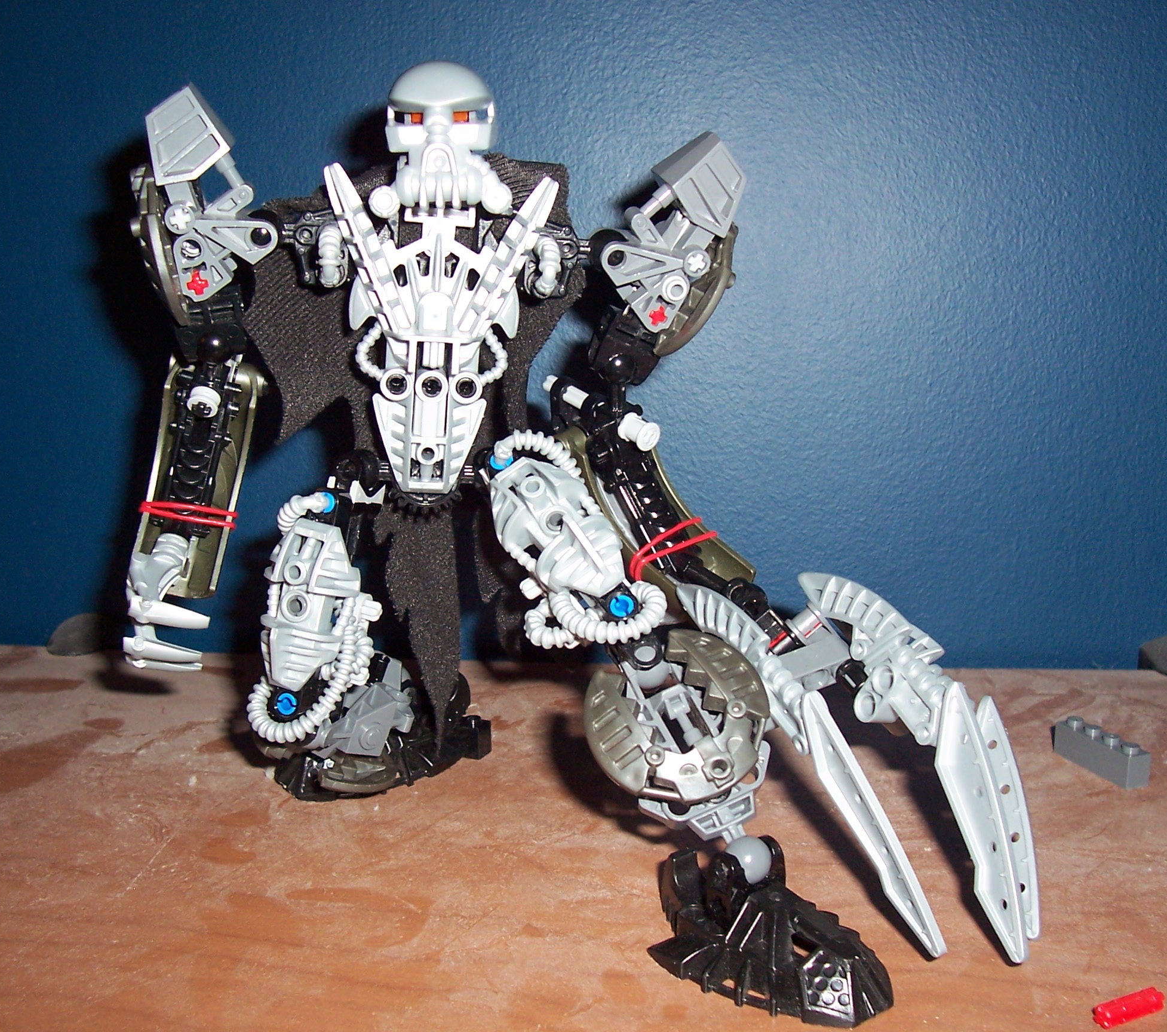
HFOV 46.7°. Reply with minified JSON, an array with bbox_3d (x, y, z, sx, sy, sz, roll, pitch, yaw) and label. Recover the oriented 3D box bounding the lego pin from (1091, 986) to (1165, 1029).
[{"bbox_3d":[0.107,0.096,0.264,0.016,0.005,0.005,-5,11,-25],"label":"lego pin"}]

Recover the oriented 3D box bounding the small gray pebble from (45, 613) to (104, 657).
[{"bbox_3d":[-0.201,0.046,0.539,0.024,0.016,0.017,1,10,6],"label":"small gray pebble"}]

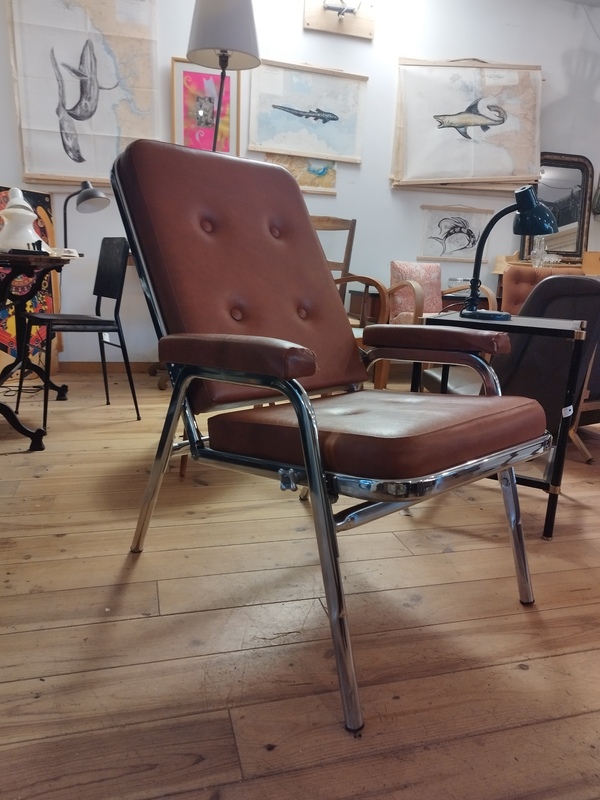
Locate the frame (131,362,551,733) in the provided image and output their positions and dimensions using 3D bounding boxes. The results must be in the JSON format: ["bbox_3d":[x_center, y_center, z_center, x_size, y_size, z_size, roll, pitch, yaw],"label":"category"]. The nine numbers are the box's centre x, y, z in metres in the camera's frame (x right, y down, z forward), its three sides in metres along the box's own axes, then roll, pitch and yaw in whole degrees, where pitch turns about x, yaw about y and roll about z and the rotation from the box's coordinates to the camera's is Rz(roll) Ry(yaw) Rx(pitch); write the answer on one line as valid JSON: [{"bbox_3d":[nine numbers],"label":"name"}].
[{"bbox_3d":[0.074,0.167,1.331,0.625,0.570,0.800,-10,19,-42],"label":"frame"}]

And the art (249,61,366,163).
[{"bbox_3d":[0.063,-1.838,3.541,0.780,0.530,0.025,-1,14,-16],"label":"art"}]

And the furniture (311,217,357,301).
[{"bbox_3d":[0.115,-0.561,3.317,0.540,1.040,0.520,-1,15,-18],"label":"furniture"}]

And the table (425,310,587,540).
[{"bbox_3d":[0.649,0.043,1.844,0.460,0.630,0.390,10,15,25],"label":"table"}]

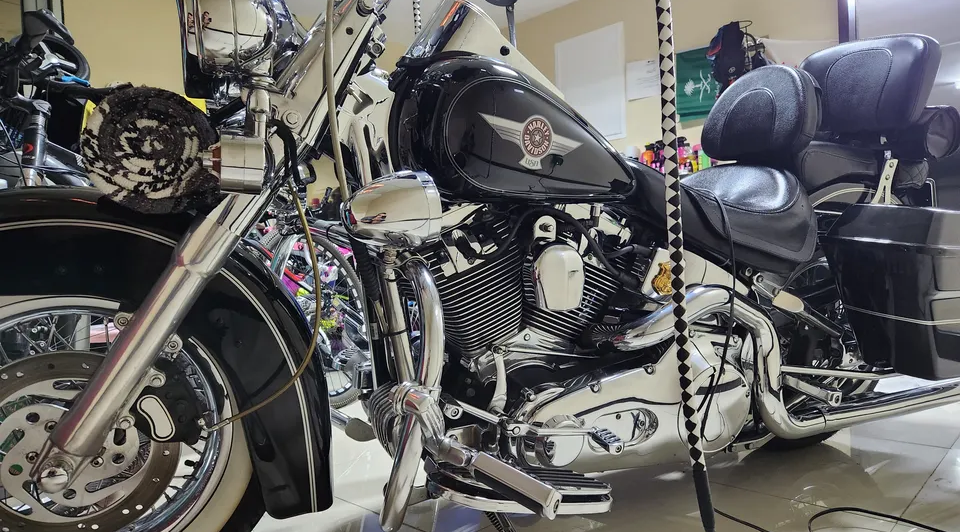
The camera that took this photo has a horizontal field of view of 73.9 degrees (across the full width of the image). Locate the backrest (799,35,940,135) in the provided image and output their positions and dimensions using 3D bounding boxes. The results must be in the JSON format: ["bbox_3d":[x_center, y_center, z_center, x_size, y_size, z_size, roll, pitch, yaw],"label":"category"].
[{"bbox_3d":[0.998,-0.459,1.628,0.095,0.230,0.320,13,4,-29],"label":"backrest"}]

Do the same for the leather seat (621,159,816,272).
[{"bbox_3d":[0.506,-0.125,1.432,0.530,0.205,0.360,0,10,-27],"label":"leather seat"}]

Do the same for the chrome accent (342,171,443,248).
[{"bbox_3d":[-0.134,-0.086,0.935,0.130,0.108,0.108,-2,11,-27],"label":"chrome accent"}]

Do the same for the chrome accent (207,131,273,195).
[{"bbox_3d":[-0.311,-0.131,0.822,0.075,0.075,0.075,-2,11,-23],"label":"chrome accent"}]

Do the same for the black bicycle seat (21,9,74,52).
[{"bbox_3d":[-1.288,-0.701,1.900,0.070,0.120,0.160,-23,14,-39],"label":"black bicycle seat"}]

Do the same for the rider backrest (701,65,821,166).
[{"bbox_3d":[0.662,-0.345,1.470,0.090,0.235,0.280,14,3,-29],"label":"rider backrest"}]

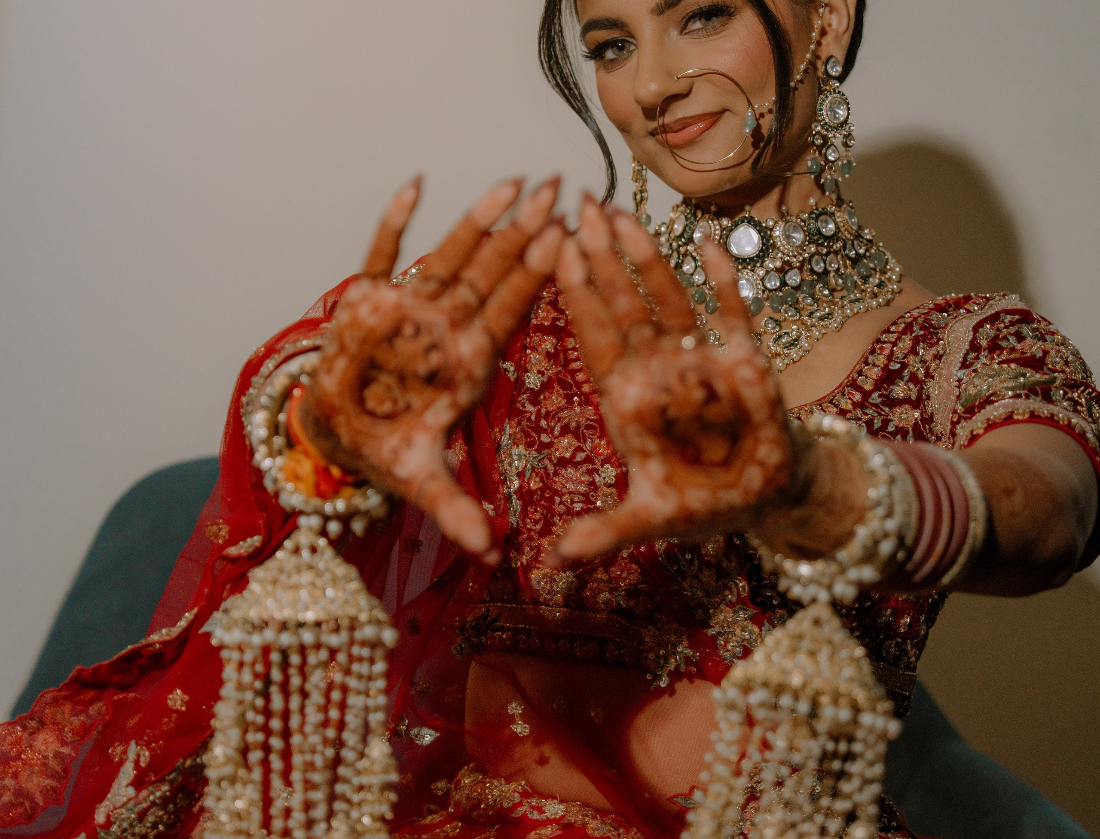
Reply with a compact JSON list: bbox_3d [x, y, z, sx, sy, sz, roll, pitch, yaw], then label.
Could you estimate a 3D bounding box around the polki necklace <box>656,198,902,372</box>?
[{"bbox_3d":[0.135,-0.083,2.000,0.160,0.112,0.122,3,11,13],"label":"polki necklace"}]

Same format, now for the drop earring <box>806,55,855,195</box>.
[{"bbox_3d":[0.172,-0.180,1.962,0.031,0.088,0.015,-2,4,-30],"label":"drop earring"}]

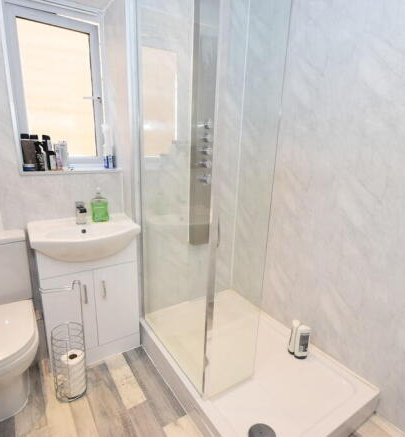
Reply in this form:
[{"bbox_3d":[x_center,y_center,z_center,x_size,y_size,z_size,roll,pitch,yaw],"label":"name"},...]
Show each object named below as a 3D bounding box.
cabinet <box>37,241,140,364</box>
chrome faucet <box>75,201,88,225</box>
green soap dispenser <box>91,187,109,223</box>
[{"bbox_3d":[-0.739,0.475,1.771,0.524,0.767,0.398,-7,17,-33],"label":"cabinet"},{"bbox_3d":[-0.737,-0.026,1.673,0.050,0.145,0.138,-7,17,-33],"label":"chrome faucet"},{"bbox_3d":[-0.664,-0.086,1.778,0.095,0.215,0.055,-5,16,-25],"label":"green soap dispenser"}]

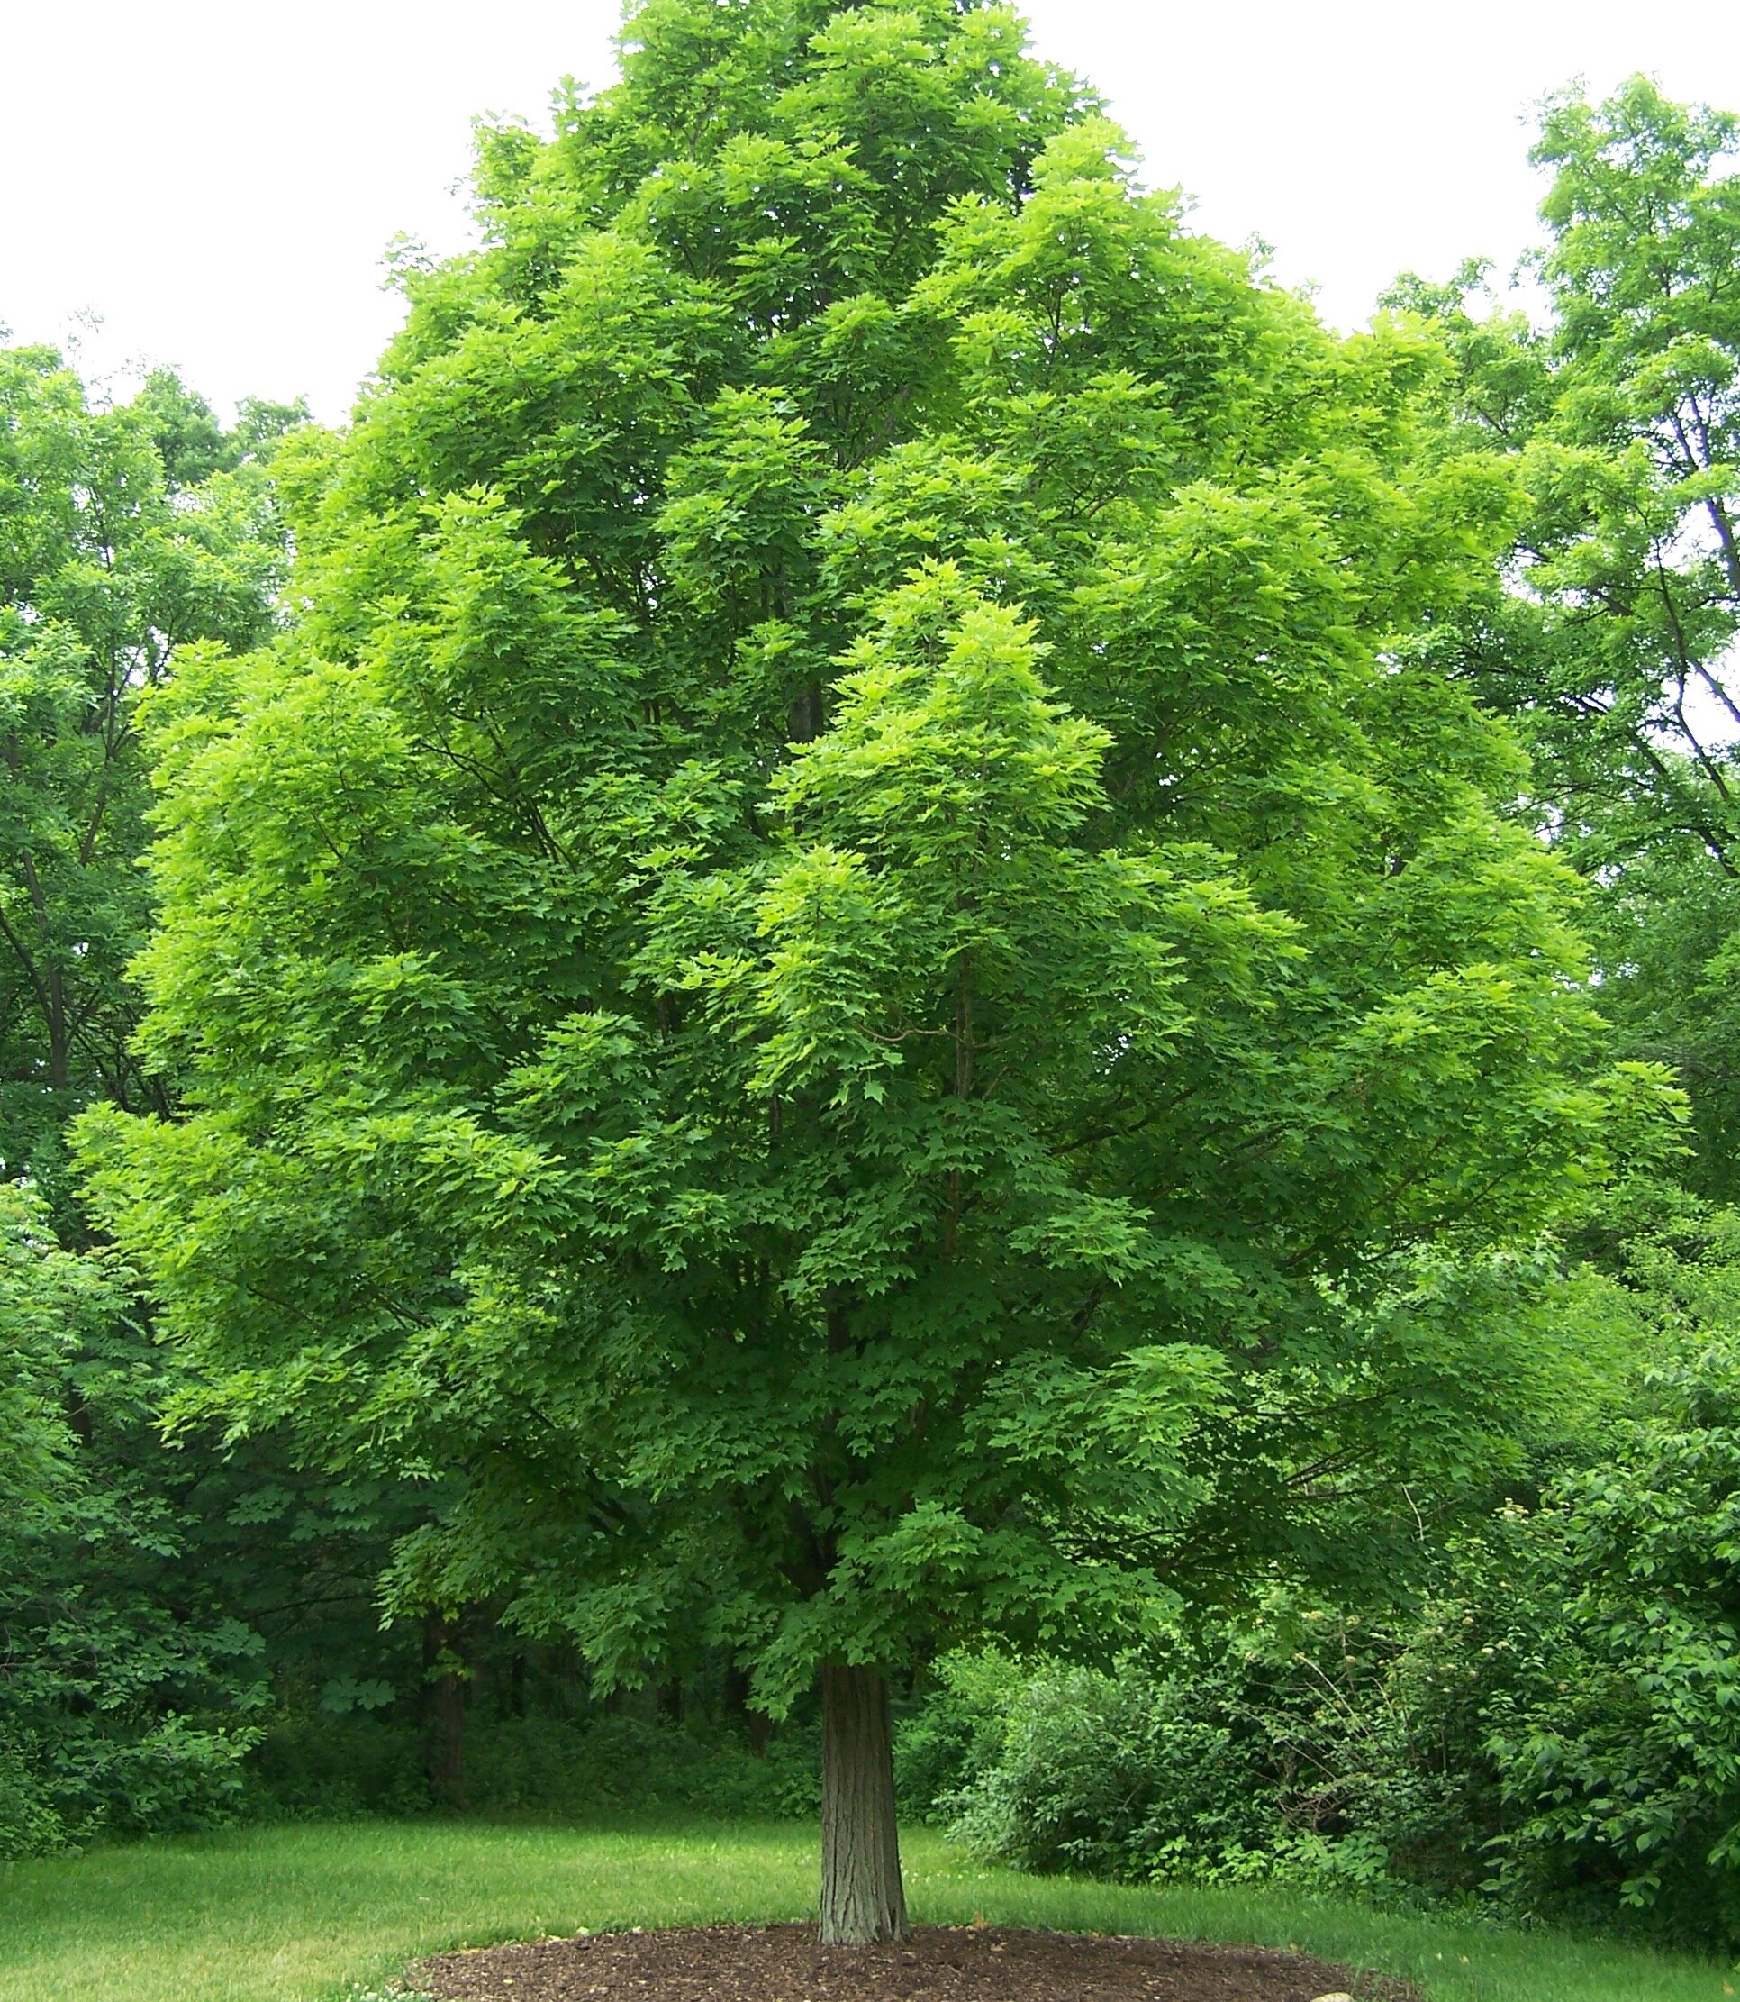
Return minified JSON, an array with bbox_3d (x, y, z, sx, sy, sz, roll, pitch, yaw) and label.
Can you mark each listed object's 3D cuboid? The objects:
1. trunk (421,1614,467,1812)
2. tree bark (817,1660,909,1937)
[{"bbox_3d":[-3.789,6.279,22.654,0.360,1.787,0.360,0,-14,0],"label":"trunk"},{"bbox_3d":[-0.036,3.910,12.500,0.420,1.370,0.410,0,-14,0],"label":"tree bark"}]

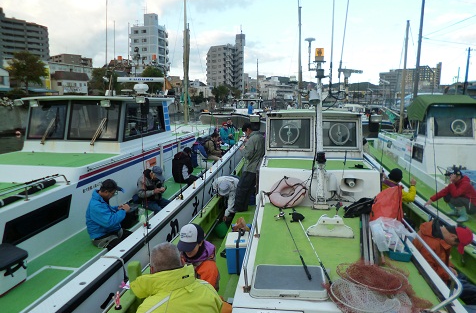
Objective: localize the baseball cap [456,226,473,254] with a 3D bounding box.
[{"bbox_3d":[2.196,0.815,3.200,0.145,0.260,0.180,-3,-11,34],"label":"baseball cap"}]

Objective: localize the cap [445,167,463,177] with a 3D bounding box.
[{"bbox_3d":[3.363,0.242,5.150,0.260,0.140,0.180,-14,12,-14],"label":"cap"}]

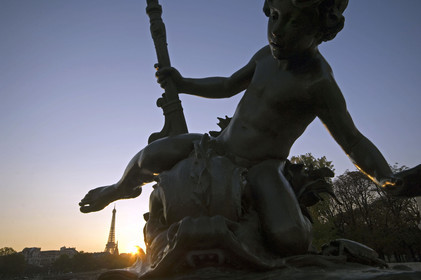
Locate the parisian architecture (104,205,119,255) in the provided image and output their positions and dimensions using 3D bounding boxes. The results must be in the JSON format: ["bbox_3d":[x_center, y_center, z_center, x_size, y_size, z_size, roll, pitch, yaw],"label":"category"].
[{"bbox_3d":[-510.641,494.006,1341.741,125.000,327.000,125.000,15,-32,-36],"label":"parisian architecture"}]

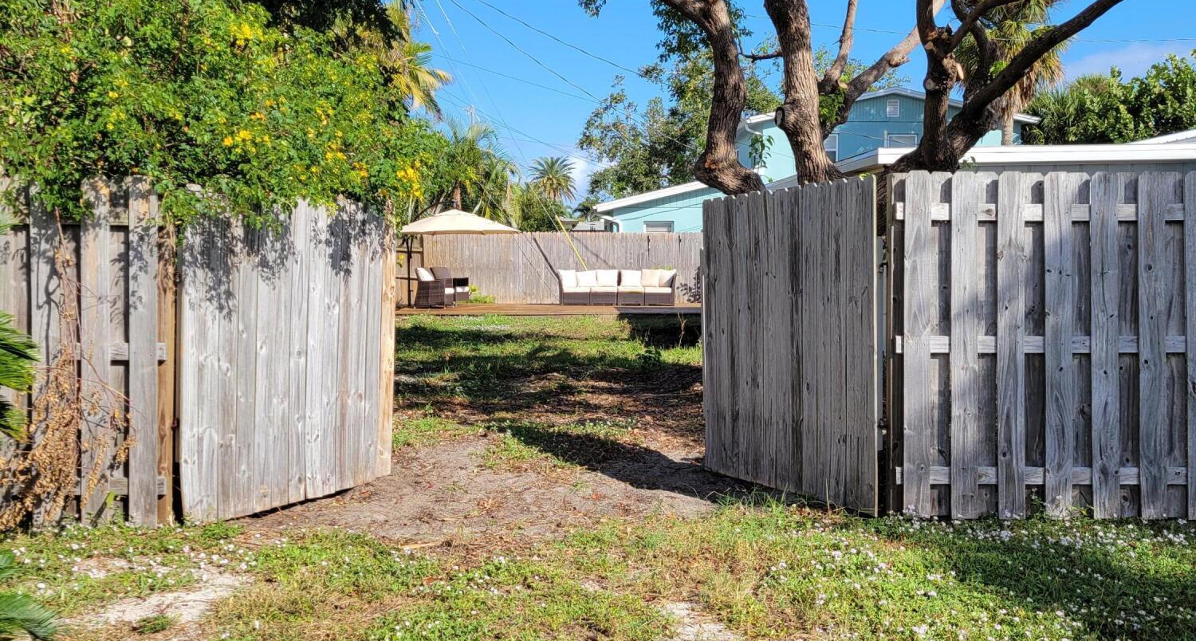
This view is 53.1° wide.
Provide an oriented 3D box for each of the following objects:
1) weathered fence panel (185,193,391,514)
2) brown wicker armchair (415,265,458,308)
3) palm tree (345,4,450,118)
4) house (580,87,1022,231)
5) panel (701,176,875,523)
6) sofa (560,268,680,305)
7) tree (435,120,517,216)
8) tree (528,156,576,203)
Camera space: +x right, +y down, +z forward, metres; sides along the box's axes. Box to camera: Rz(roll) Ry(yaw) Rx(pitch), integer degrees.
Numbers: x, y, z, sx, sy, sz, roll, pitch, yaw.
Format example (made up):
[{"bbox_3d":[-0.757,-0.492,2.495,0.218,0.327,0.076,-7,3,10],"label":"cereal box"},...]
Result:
[{"bbox_3d":[-1.818,0.140,7.239,0.080,1.830,1.830,2,4,28],"label":"weathered fence panel"},{"bbox_3d":[-3.560,-0.720,26.300,0.780,0.830,0.780,1,3,12],"label":"brown wicker armchair"},{"bbox_3d":[-4.500,-3.550,27.000,2.500,6.900,2.500,0,3,0],"label":"palm tree"},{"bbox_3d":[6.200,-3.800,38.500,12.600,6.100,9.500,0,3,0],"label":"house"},{"bbox_3d":[1.123,0.114,7.258,0.080,1.830,1.830,-1,4,-25],"label":"panel"},{"bbox_3d":[0.460,-0.750,27.600,2.680,0.800,0.780,0,3,0],"label":"sofa"},{"bbox_3d":[-4.300,-4.000,42.000,3.000,6.100,3.000,0,3,0],"label":"tree"},{"bbox_3d":[-3.270,-7.400,85.000,3.300,8.300,3.300,0,3,0],"label":"tree"}]

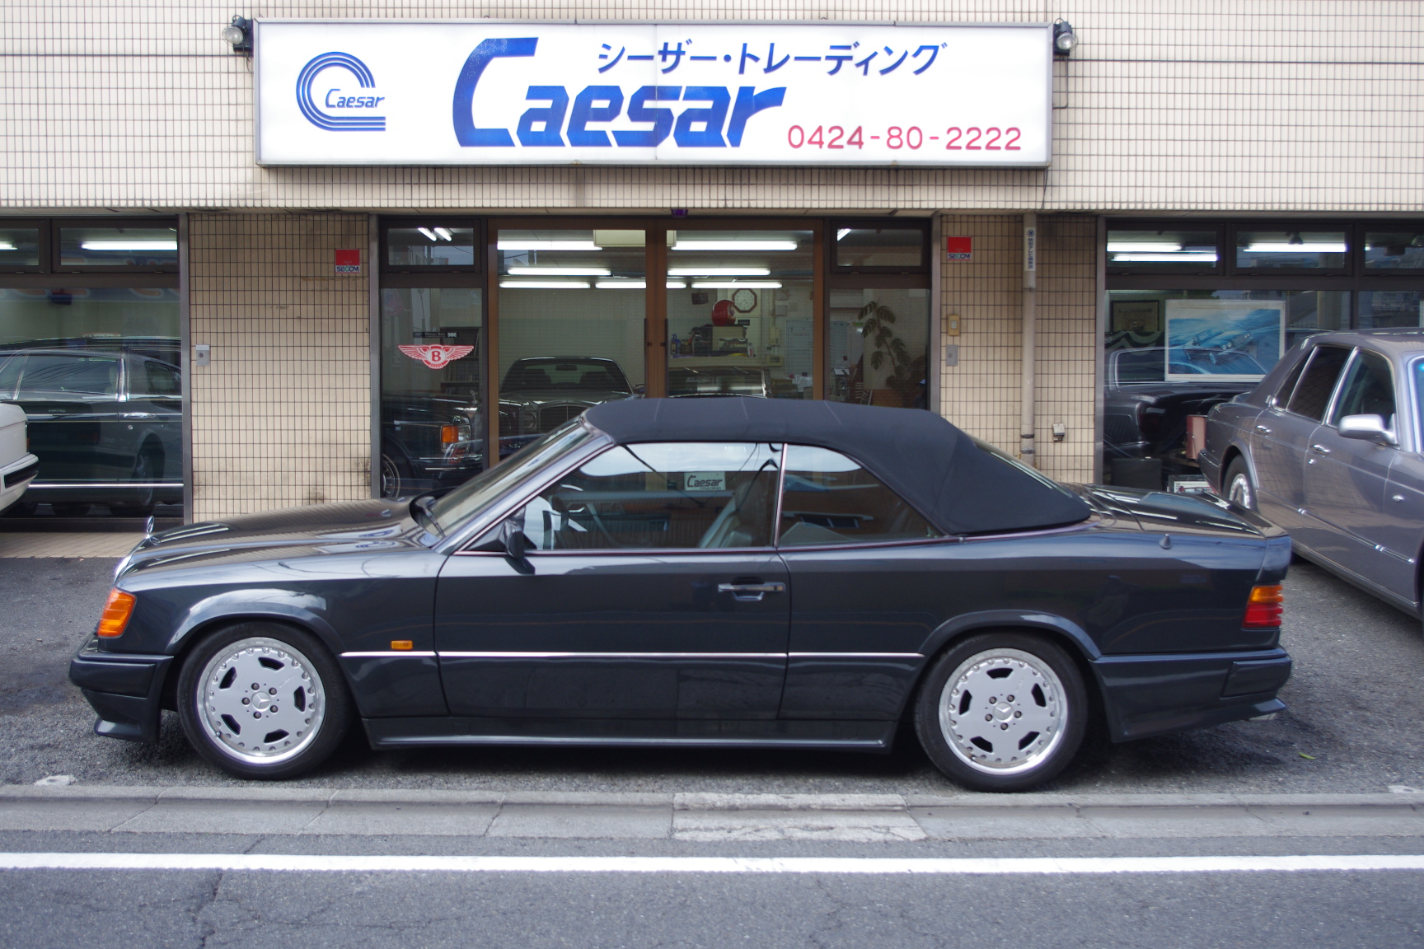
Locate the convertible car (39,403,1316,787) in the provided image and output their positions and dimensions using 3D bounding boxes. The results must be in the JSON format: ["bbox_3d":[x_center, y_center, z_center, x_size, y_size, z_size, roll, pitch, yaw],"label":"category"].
[{"bbox_3d":[-0.170,0.391,6.898,4.680,1.385,1.790,0,3,-1],"label":"convertible car"}]

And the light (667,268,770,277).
[{"bbox_3d":[0.089,-2.333,19.101,1.210,0.100,0.140,0,3,-2],"label":"light"}]

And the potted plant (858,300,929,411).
[{"bbox_3d":[1.535,-0.510,13.600,0.750,1.780,0.720,0,3,0],"label":"potted plant"}]

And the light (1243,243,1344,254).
[{"bbox_3d":[5.685,-2.161,15.850,1.230,0.100,0.200,0,3,0],"label":"light"}]

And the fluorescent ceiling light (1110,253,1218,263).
[{"bbox_3d":[4.749,-2.250,17.250,1.230,0.100,0.200,0,3,0],"label":"fluorescent ceiling light"}]

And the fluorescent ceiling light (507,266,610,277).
[{"bbox_3d":[-1.746,-2.328,19.040,1.210,0.100,0.140,0,3,-2],"label":"fluorescent ceiling light"}]

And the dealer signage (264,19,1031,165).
[{"bbox_3d":[-0.352,-2.397,10.477,4.990,0.905,0.190,0,3,-2],"label":"dealer signage"}]

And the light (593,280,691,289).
[{"bbox_3d":[-0.914,-2.453,21.486,1.210,0.100,0.140,0,3,-2],"label":"light"}]

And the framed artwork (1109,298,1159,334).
[{"bbox_3d":[5.784,-2.149,22.628,0.660,0.460,0.030,0,3,-2],"label":"framed artwork"}]

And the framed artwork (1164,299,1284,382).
[{"bbox_3d":[3.891,-1.017,12.600,0.910,0.635,0.030,0,3,0],"label":"framed artwork"}]

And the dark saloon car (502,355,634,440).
[{"bbox_3d":[-1.685,-0.640,19.594,1.920,1.480,5.250,0,3,-5],"label":"dark saloon car"}]

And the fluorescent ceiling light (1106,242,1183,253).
[{"bbox_3d":[3.847,-2.165,15.749,1.210,0.100,0.140,0,3,-2],"label":"fluorescent ceiling light"}]

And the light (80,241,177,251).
[{"bbox_3d":[-5.442,-2.189,15.900,1.230,0.100,0.200,0,3,0],"label":"light"}]

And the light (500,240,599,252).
[{"bbox_3d":[-1.645,-2.194,15.900,1.230,0.100,0.200,0,3,0],"label":"light"}]

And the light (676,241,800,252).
[{"bbox_3d":[0.216,-2.156,15.648,1.210,0.100,0.140,0,3,-2],"label":"light"}]

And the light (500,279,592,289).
[{"bbox_3d":[-2.213,-2.539,22.100,1.230,0.100,0.200,0,3,0],"label":"light"}]

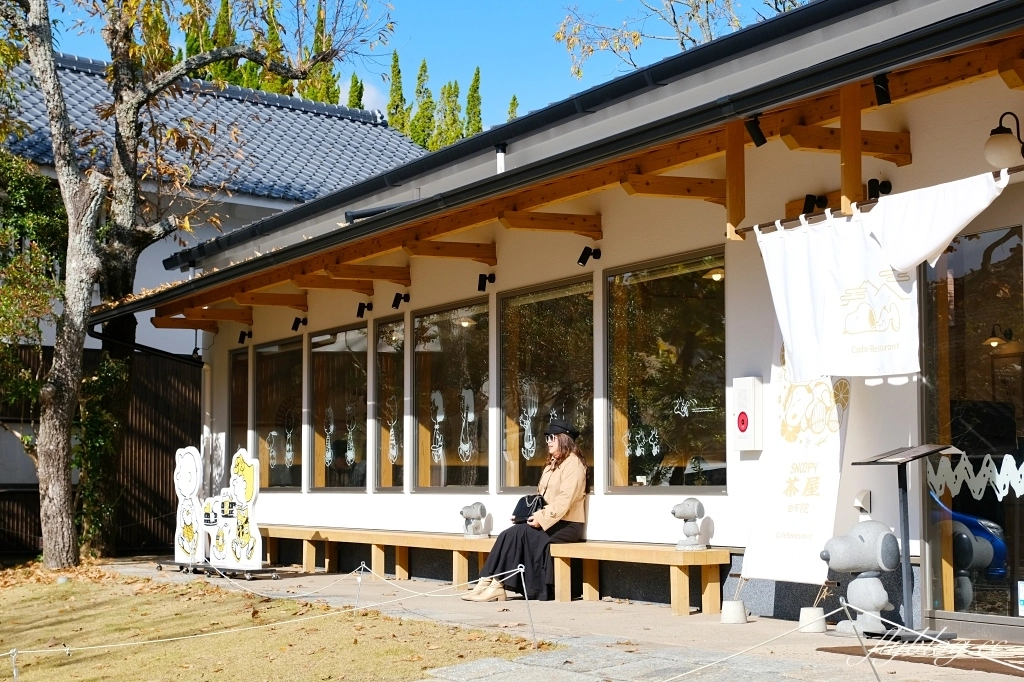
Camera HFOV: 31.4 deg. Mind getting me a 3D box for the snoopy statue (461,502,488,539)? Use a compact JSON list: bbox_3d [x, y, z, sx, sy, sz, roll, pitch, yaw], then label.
[{"bbox_3d":[-0.295,1.468,14.943,0.205,0.295,0.160,2,-5,-26],"label":"snoopy statue"}]

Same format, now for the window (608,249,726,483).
[{"bbox_3d":[1.084,0.250,12.940,0.090,1.650,1.650,2,-5,-26],"label":"window"}]

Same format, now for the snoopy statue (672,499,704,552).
[{"bbox_3d":[1.174,1.222,12.126,0.235,0.344,0.170,2,-5,-27],"label":"snoopy statue"}]

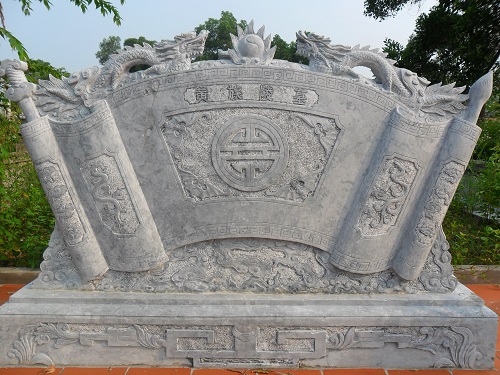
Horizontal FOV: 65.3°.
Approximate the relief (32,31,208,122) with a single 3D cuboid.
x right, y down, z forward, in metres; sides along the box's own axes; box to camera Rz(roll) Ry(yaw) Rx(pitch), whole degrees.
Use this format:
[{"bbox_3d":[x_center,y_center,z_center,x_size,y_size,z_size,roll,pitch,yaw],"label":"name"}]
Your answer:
[{"bbox_3d":[-0.796,-0.690,2.435,1.064,0.524,0.200,0,6,0],"label":"relief"}]

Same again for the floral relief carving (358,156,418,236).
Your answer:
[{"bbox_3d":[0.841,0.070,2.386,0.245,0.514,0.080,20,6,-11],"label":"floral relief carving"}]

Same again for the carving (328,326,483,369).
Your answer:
[{"bbox_3d":[0.951,0.977,2.399,0.938,0.271,0.050,0,6,0],"label":"carving"}]

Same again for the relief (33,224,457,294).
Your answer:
[{"bbox_3d":[-0.028,0.457,2.577,2.714,0.449,0.170,0,6,0],"label":"relief"}]

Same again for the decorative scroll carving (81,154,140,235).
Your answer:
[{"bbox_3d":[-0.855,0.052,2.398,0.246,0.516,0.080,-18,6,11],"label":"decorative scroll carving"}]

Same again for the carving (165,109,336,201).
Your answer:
[{"bbox_3d":[0.000,-0.196,2.423,1.103,0.578,0.070,0,6,0],"label":"carving"}]

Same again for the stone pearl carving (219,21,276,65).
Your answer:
[{"bbox_3d":[-0.015,-0.884,2.397,0.344,0.249,0.170,0,6,0],"label":"stone pearl carving"}]

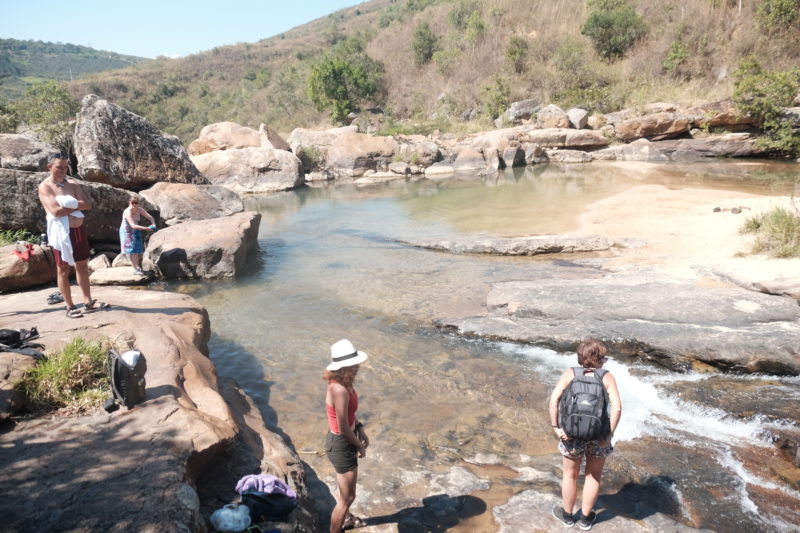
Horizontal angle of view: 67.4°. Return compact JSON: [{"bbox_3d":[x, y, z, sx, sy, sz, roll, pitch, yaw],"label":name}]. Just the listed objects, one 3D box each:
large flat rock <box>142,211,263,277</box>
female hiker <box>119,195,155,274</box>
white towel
[{"bbox_3d":[-4.300,-0.450,13.100,2.050,0.880,2.300,0,15,0],"label":"large flat rock"},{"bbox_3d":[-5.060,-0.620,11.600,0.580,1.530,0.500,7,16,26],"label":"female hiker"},{"bbox_3d":[-3.500,-0.380,6.300,0.270,0.740,0.360,10,18,35],"label":"white towel"}]

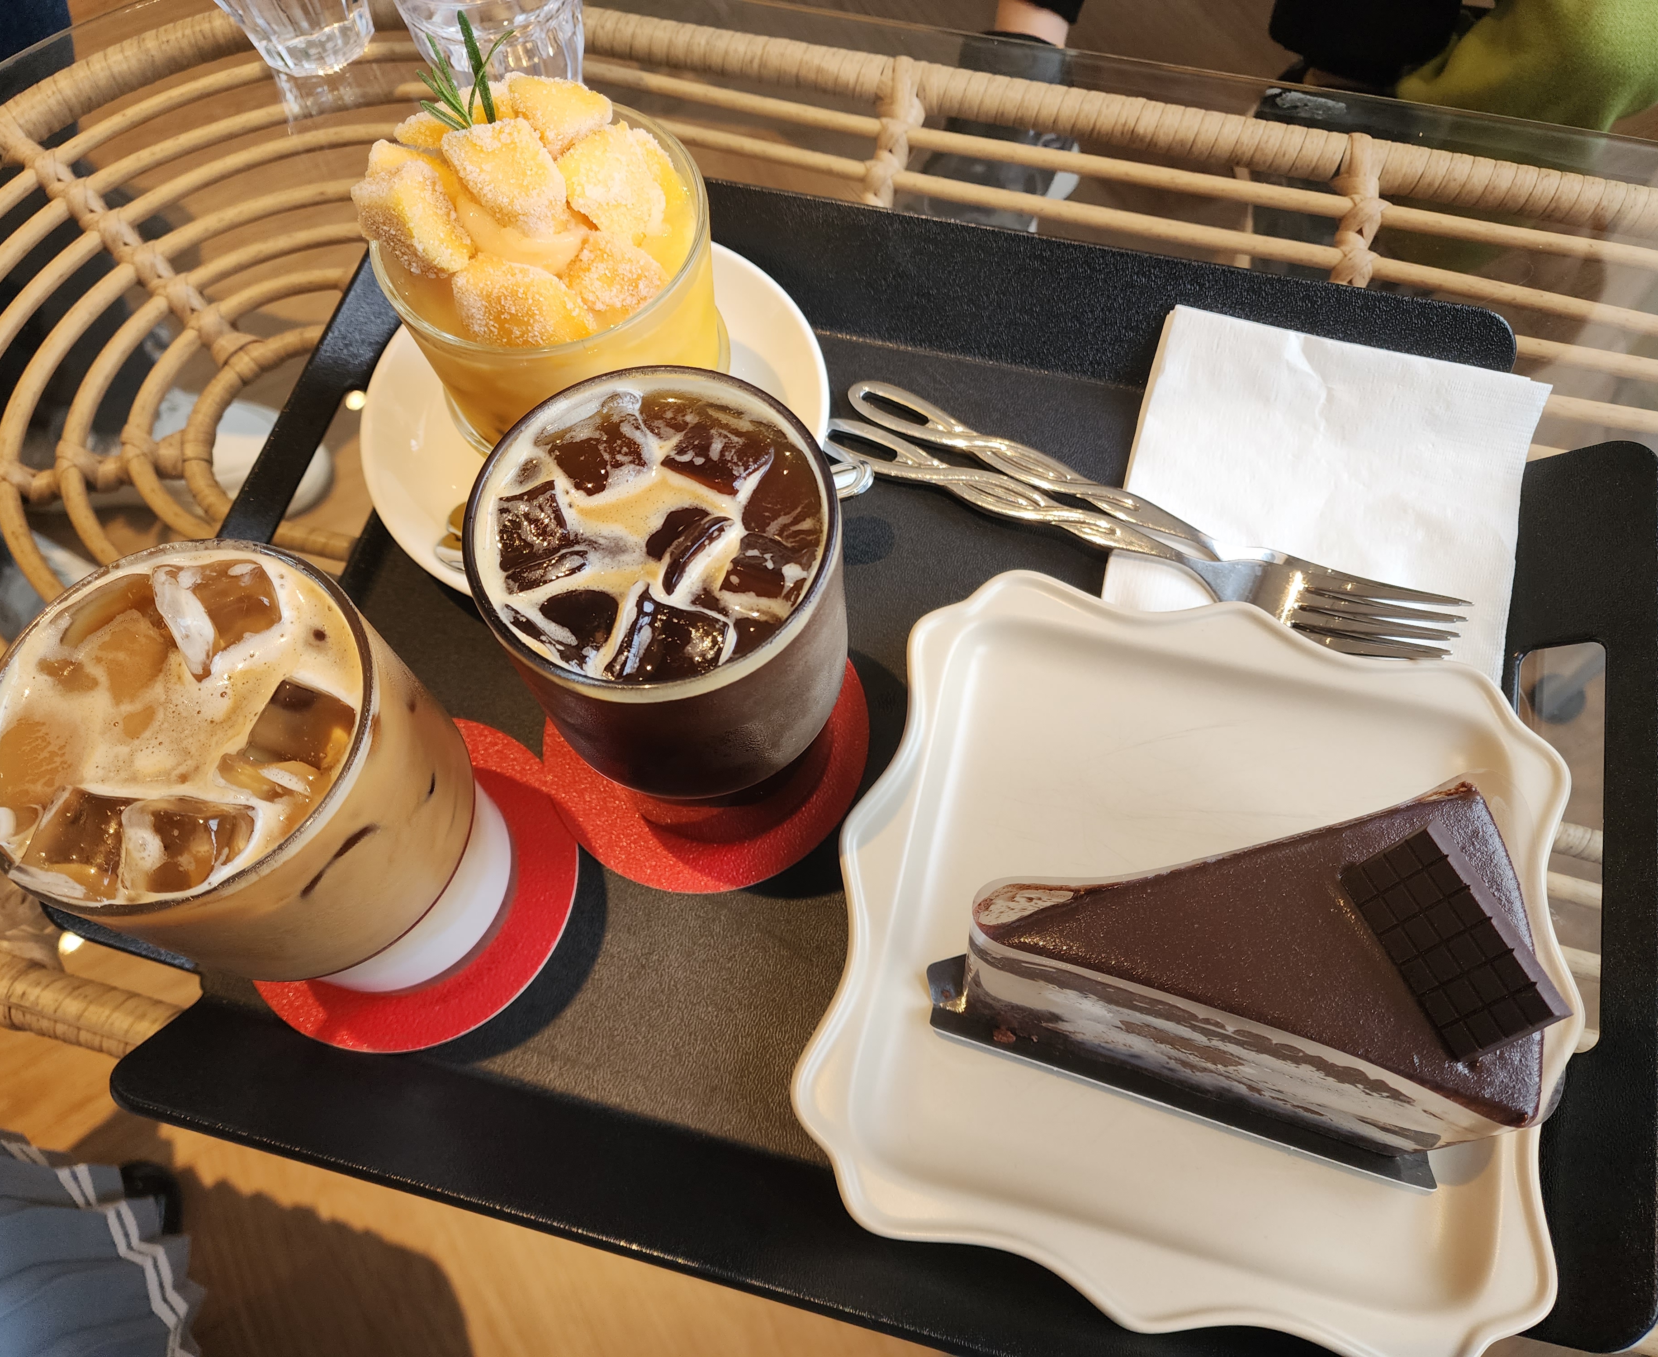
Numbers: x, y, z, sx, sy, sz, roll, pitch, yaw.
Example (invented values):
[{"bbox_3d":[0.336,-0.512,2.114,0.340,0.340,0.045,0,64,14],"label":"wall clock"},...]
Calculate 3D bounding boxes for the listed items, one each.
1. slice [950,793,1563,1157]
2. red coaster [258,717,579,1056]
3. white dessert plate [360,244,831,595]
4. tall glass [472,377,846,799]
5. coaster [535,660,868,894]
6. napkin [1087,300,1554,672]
[{"bbox_3d":[0.092,0.069,0.286,0.119,0.063,0.076,2,66,2],"label":"slice"},{"bbox_3d":[-0.120,0.057,0.346,0.098,0.002,0.098,-1,66,1],"label":"red coaster"},{"bbox_3d":[-0.075,-0.085,0.397,0.152,0.019,0.152,-1,66,1],"label":"white dessert plate"},{"bbox_3d":[-0.035,-0.008,0.303,0.077,0.124,0.077,-1,66,1],"label":"tall glass"},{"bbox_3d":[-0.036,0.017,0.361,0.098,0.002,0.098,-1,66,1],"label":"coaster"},{"bbox_3d":[0.155,-0.051,0.377,0.119,0.010,0.120,13,74,7],"label":"napkin"}]

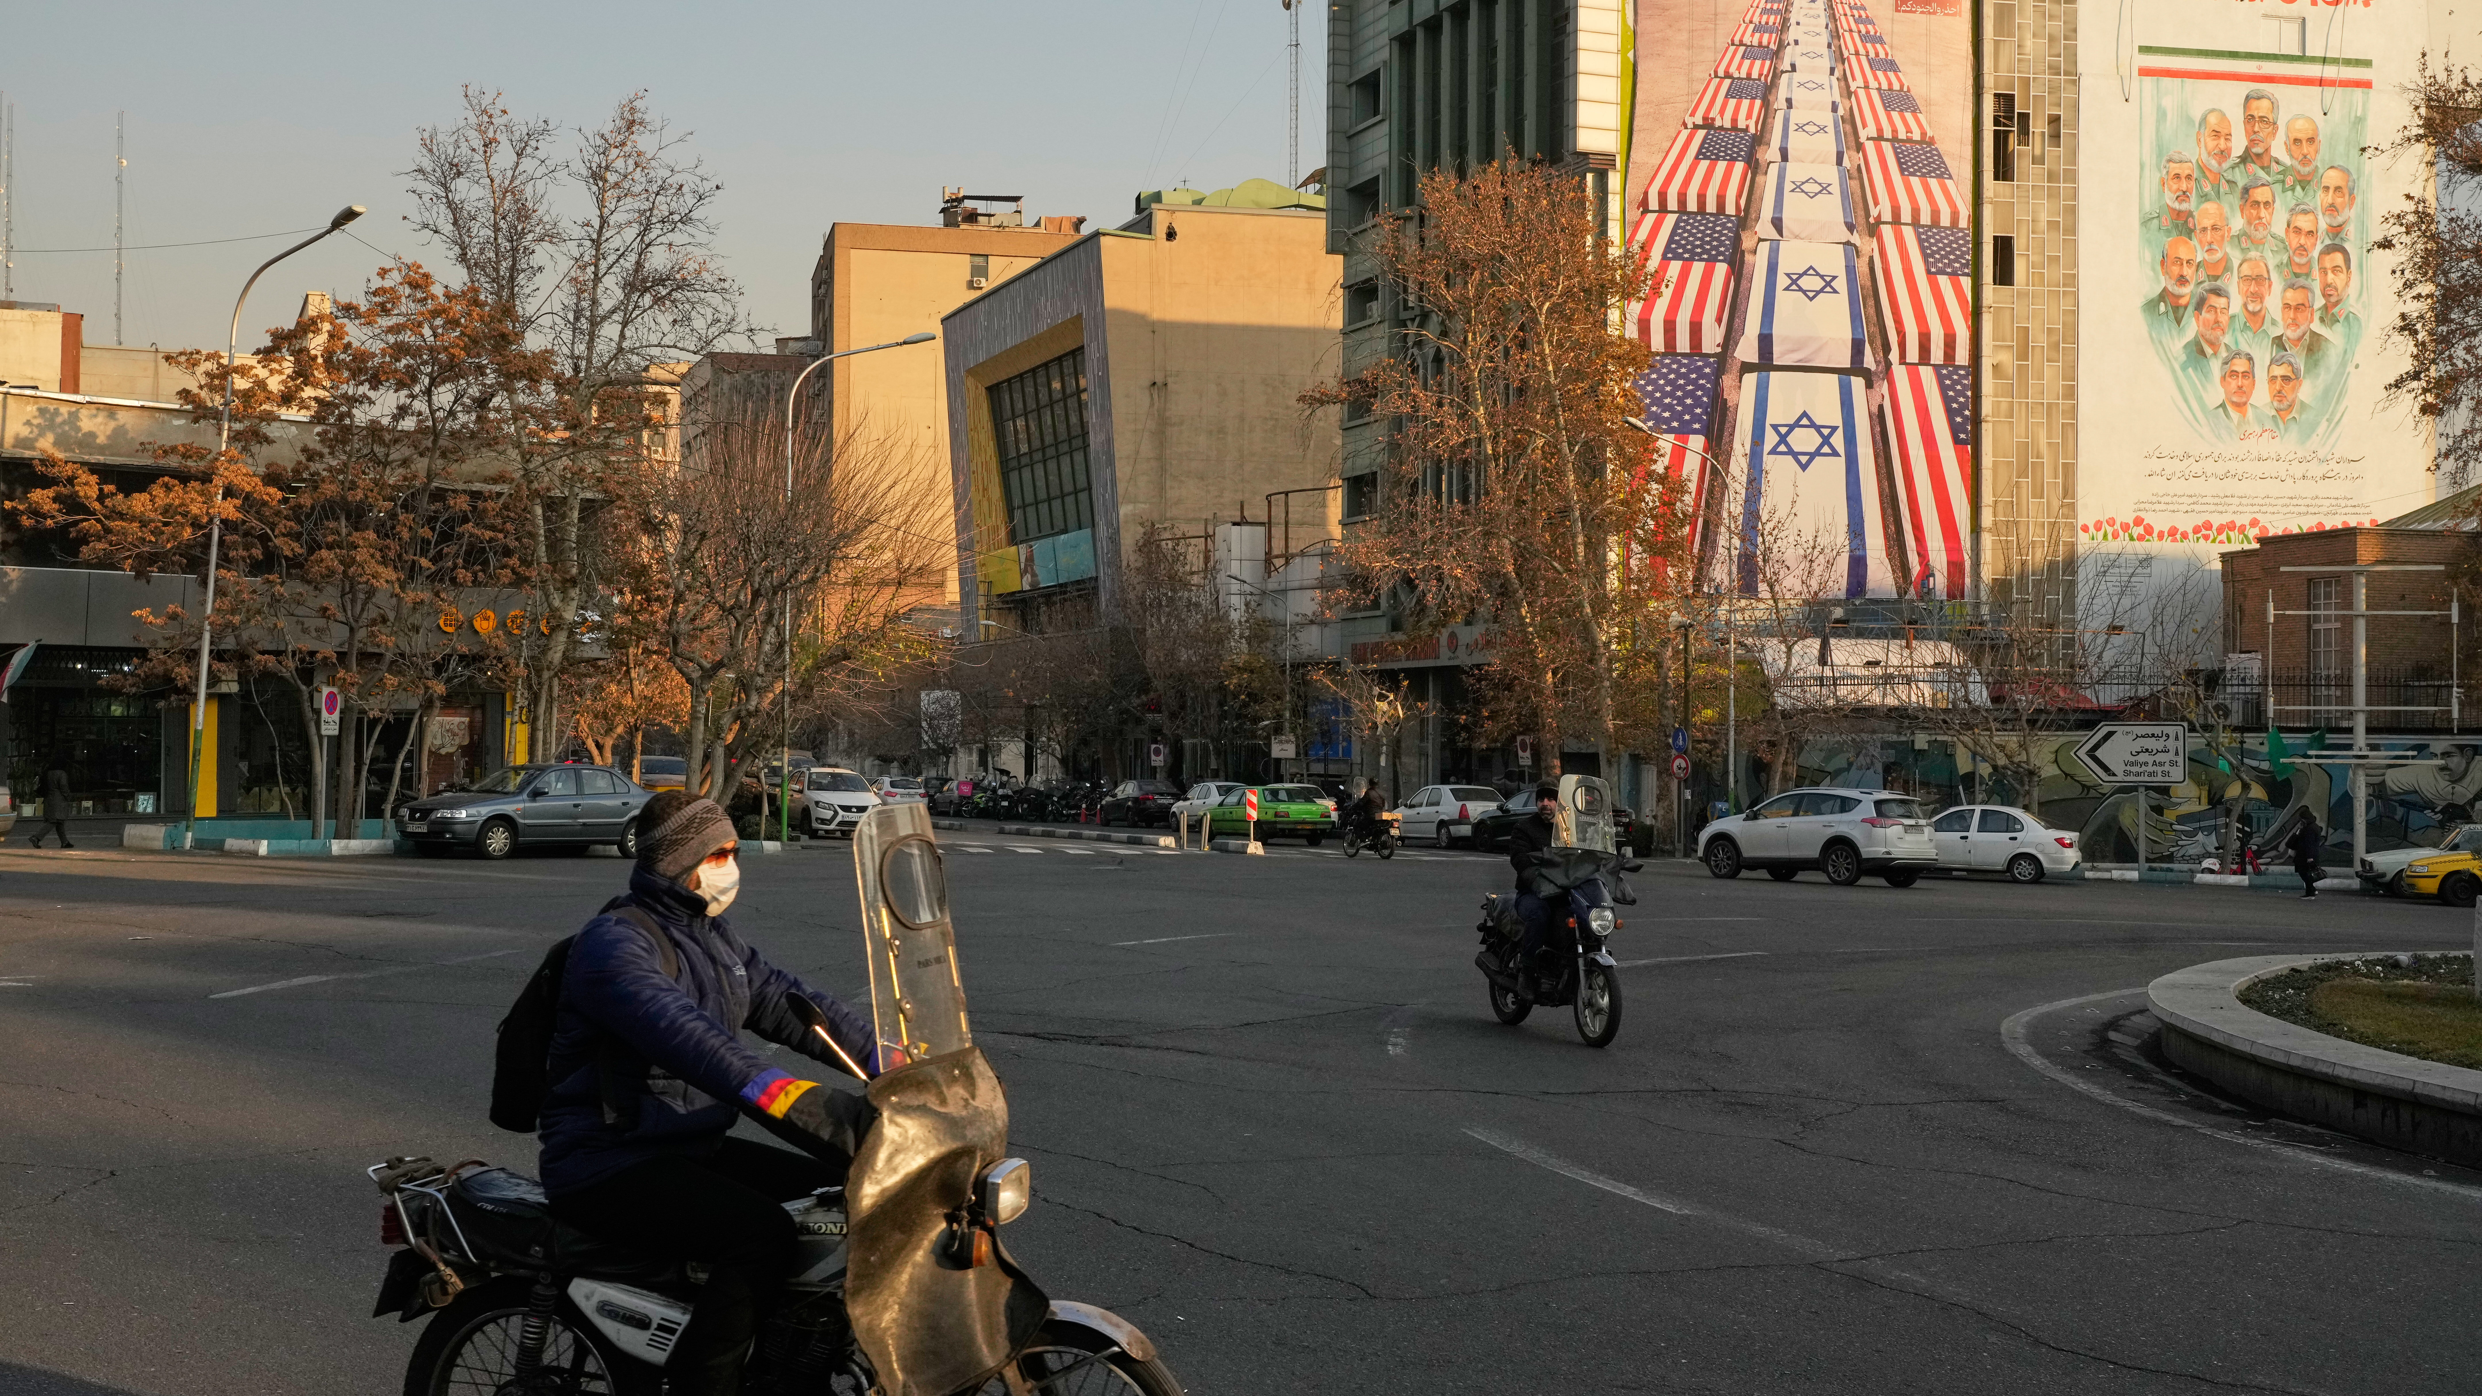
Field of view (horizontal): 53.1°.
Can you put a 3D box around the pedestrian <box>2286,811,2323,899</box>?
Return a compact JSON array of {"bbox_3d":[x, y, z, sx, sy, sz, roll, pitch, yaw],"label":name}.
[{"bbox_3d":[18.444,2.689,43.000,0.550,1.620,0.550,1,-1,-3],"label":"pedestrian"}]

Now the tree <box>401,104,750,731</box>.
[{"bbox_3d":[-11.460,-4.060,43.000,6.100,13.000,6.000,1,-2,-17],"label":"tree"}]

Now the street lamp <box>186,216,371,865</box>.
[{"bbox_3d":[-15.891,-2.806,40.800,3.300,10.600,0.400,0,-1,26],"label":"street lamp"}]

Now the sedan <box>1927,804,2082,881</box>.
[{"bbox_3d":[14.840,2.914,50.200,4.100,1.480,1.660,0,-2,22],"label":"sedan"}]

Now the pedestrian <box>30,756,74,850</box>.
[{"bbox_3d":[-19.972,1.701,41.700,0.650,1.660,0.520,1,-1,6],"label":"pedestrian"}]

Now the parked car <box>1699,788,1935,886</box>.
[{"bbox_3d":[10.450,2.530,45.300,1.845,1.690,4.600,2,-2,-40],"label":"parked car"}]

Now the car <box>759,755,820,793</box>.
[{"bbox_3d":[-12.353,2.418,68.000,1.720,1.600,4.400,1,-1,-18],"label":"car"}]

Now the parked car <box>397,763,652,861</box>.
[{"bbox_3d":[-11.540,1.860,40.800,1.730,1.460,4.500,0,-1,36],"label":"parked car"}]

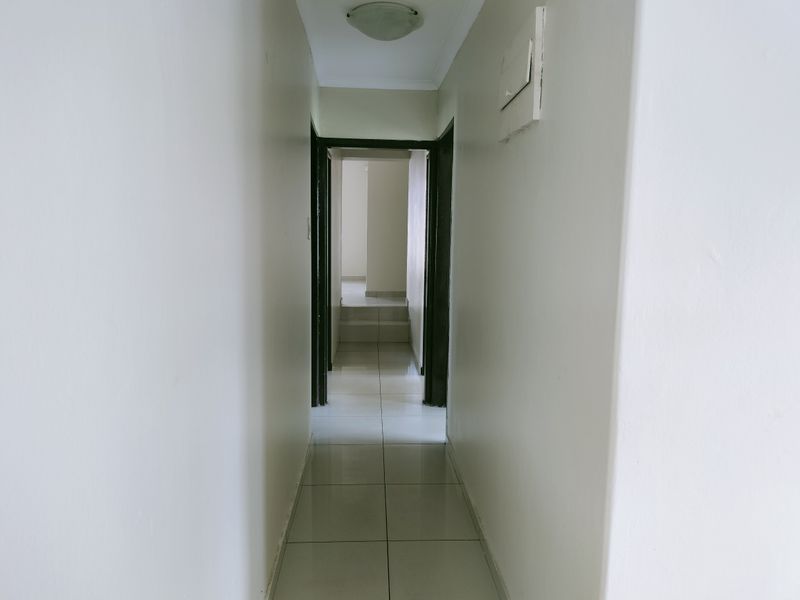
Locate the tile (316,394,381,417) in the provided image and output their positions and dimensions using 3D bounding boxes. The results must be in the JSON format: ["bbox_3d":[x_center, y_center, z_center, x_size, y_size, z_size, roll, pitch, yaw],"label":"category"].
[{"bbox_3d":[-0.397,0.816,4.827,0.500,0.015,0.615,0,6,-2],"label":"tile"}]

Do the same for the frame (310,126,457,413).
[{"bbox_3d":[-0.155,-0.196,4.733,0.950,2.020,0.150,0,6,-2],"label":"frame"}]

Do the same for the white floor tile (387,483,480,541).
[{"bbox_3d":[0.142,1.017,3.014,0.420,0.015,0.615,0,6,-2],"label":"white floor tile"}]

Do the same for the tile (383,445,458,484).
[{"bbox_3d":[0.115,0.950,3.625,0.420,0.015,0.615,0,6,-2],"label":"tile"}]

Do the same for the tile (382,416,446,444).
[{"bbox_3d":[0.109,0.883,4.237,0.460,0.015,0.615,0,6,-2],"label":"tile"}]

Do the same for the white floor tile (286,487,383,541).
[{"bbox_3d":[-0.288,1.017,2.996,0.440,0.015,0.615,0,6,-2],"label":"white floor tile"}]

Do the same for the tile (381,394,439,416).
[{"bbox_3d":[0.077,0.816,4.848,0.450,0.015,0.615,0,6,-2],"label":"tile"}]

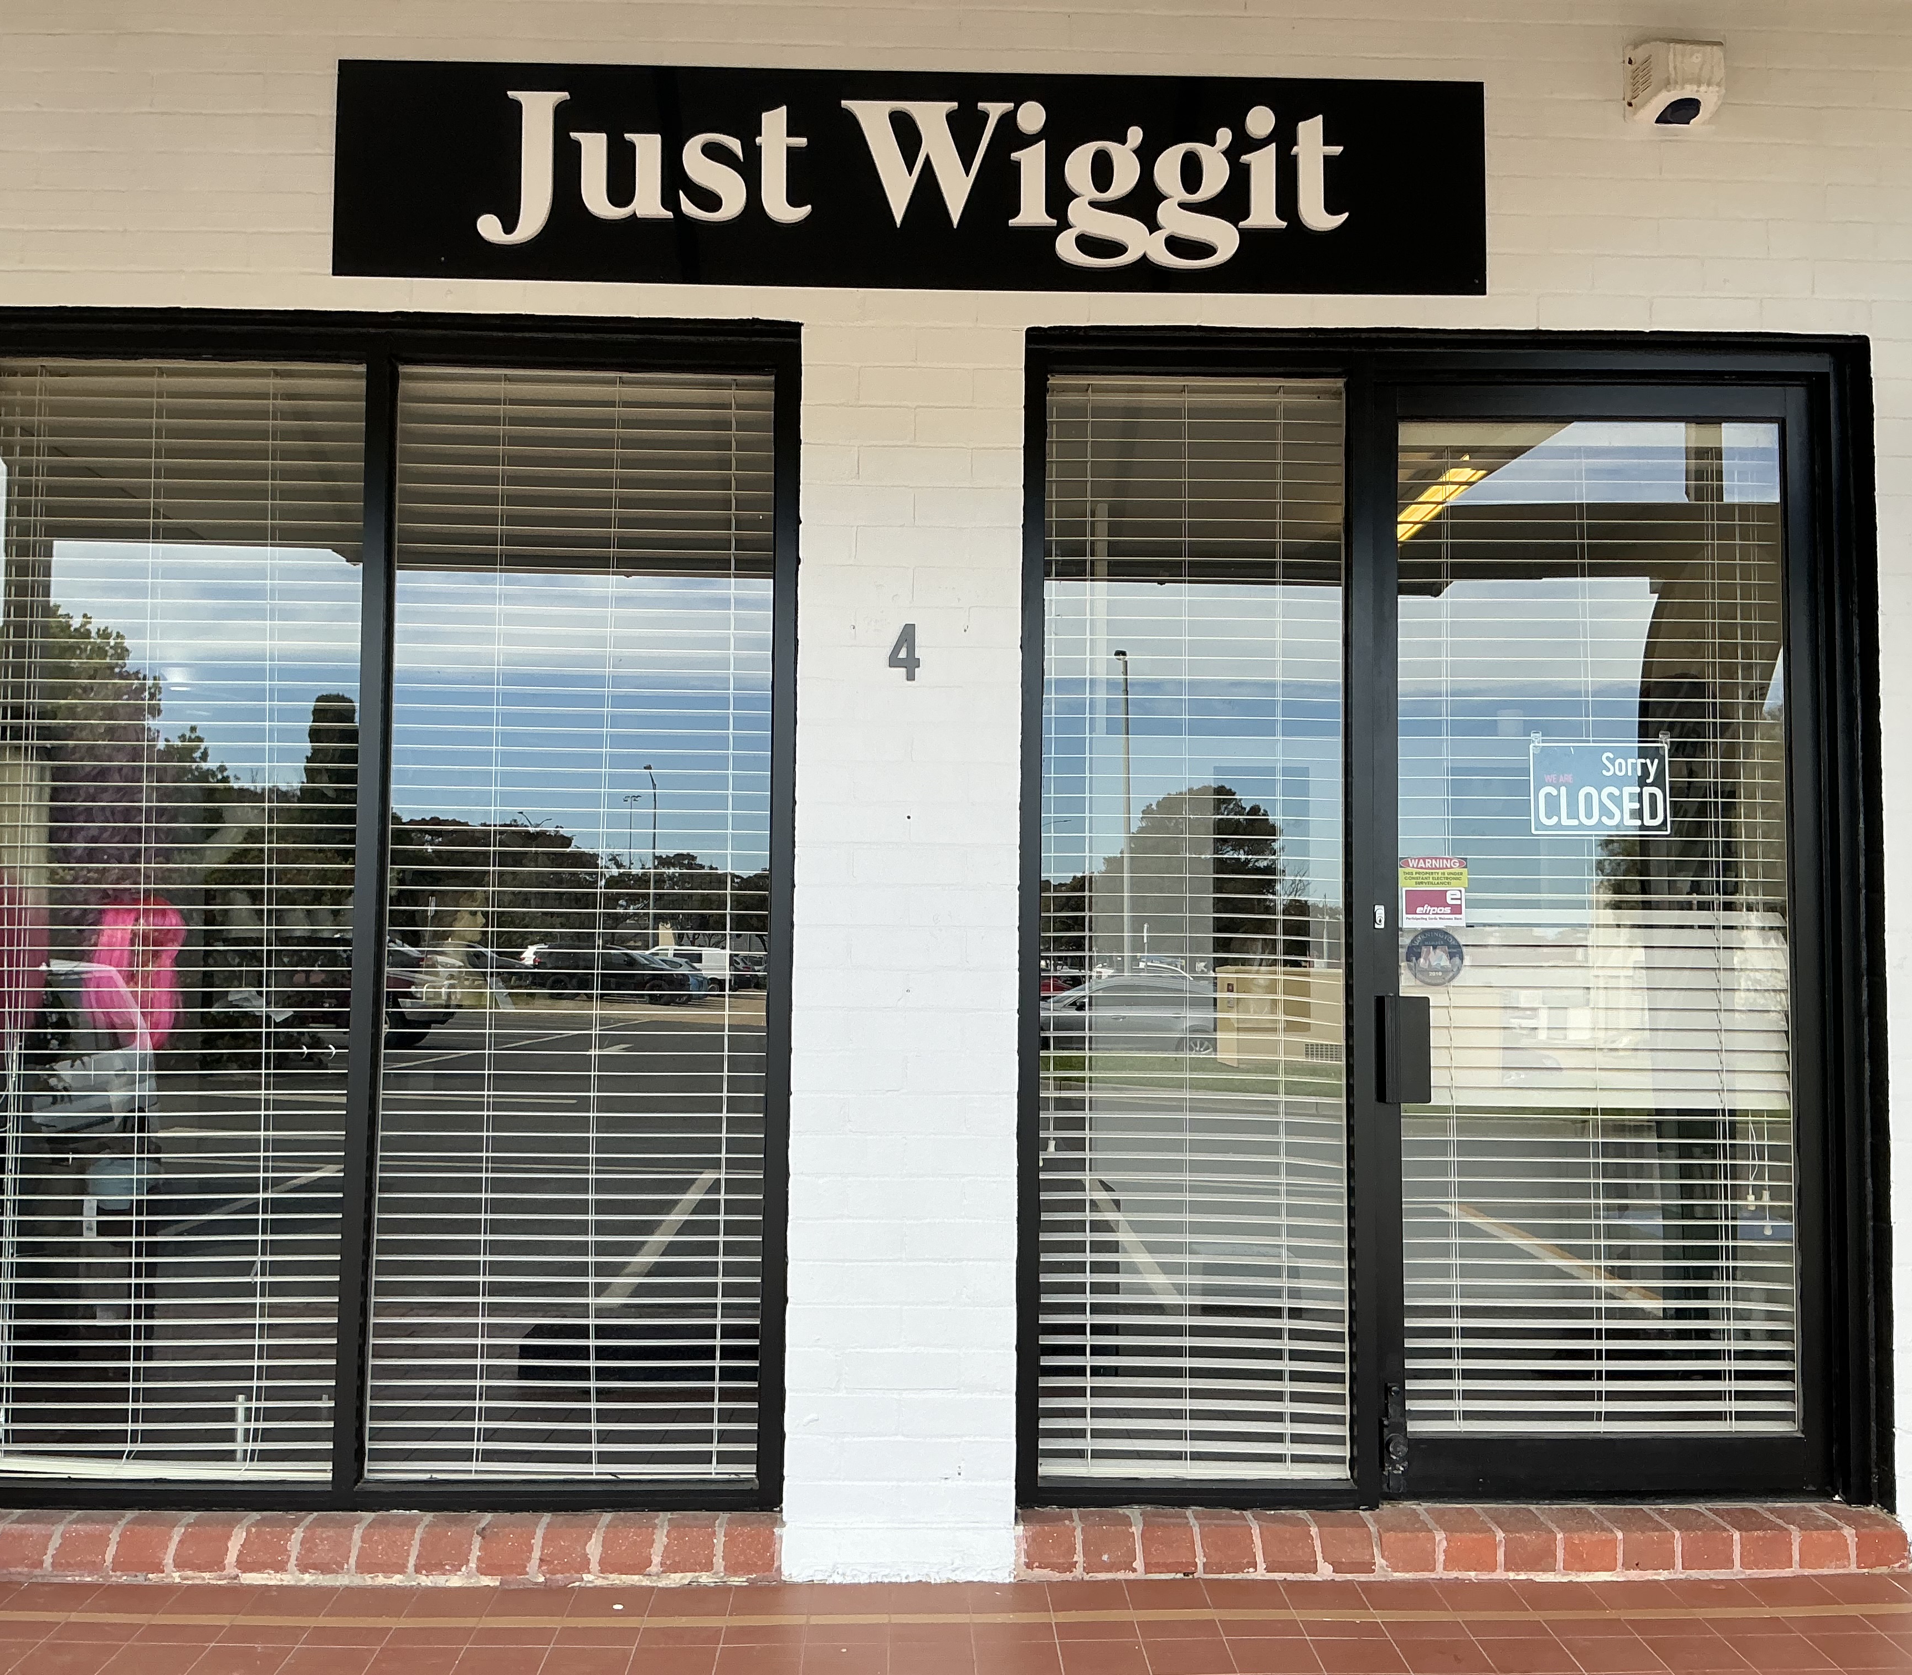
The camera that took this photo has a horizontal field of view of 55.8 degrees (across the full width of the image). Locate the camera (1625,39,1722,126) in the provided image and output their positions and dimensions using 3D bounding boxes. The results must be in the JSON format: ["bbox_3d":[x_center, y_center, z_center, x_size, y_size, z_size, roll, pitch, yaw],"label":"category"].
[{"bbox_3d":[1.527,-1.627,3.847,0.159,0.164,0.134,1,-4,-1],"label":"camera"}]

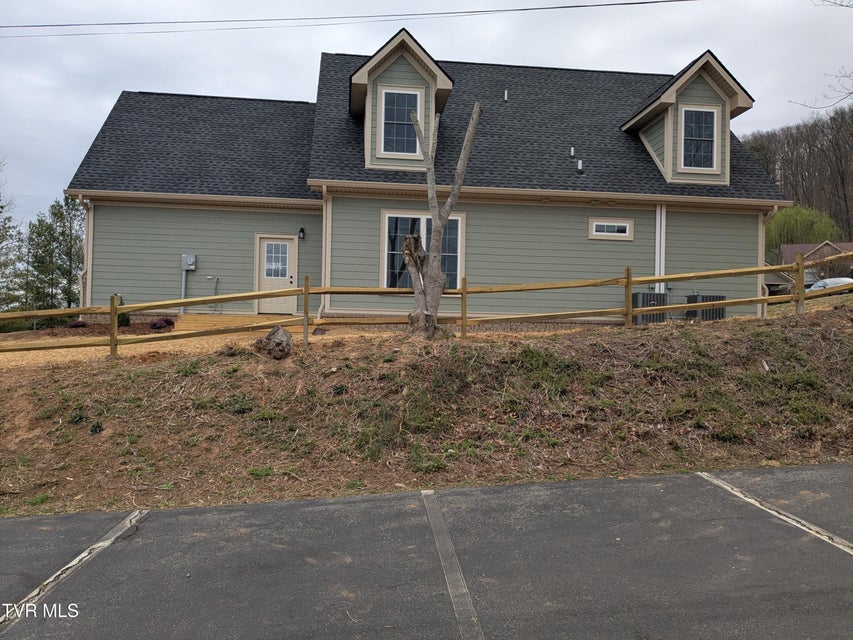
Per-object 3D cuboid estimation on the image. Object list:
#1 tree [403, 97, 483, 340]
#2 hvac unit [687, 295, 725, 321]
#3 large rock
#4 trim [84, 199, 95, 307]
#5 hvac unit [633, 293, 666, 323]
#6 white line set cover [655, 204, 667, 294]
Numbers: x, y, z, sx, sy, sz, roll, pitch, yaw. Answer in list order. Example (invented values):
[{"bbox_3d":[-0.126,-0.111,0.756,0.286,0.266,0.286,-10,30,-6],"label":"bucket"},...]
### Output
[{"bbox_3d":[0.250,-1.607,10.750,1.220,3.780,0.950,1,-1,-6],"label":"tree"},{"bbox_3d":[6.834,-0.195,16.319,0.710,0.770,0.690,1,-1,-6],"label":"hvac unit"},{"bbox_3d":[-2.268,0.343,9.800,0.580,0.480,0.520,1,-1,-6],"label":"large rock"},{"bbox_3d":[-8.913,-1.651,17.663,0.140,2.880,0.090,1,-1,-6],"label":"trim"},{"bbox_3d":[5.347,-0.230,16.151,0.710,0.800,0.690,1,-1,-6],"label":"hvac unit"},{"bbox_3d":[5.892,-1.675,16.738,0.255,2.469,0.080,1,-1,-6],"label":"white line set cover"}]

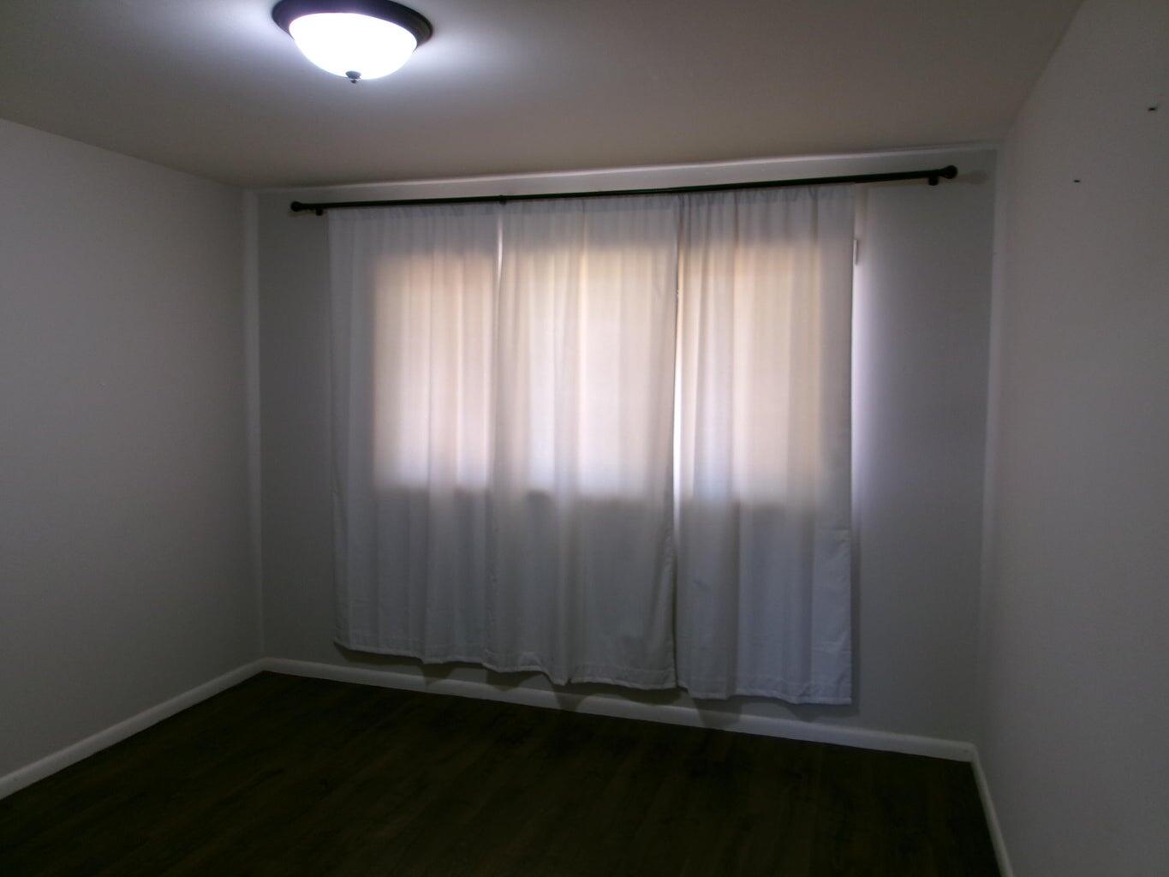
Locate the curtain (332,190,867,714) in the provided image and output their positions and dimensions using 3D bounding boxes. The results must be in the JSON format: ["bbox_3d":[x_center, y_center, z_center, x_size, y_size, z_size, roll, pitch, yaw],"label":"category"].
[{"bbox_3d":[-0.065,0.013,3.993,2.385,2.095,0.115,2,5,18],"label":"curtain"}]

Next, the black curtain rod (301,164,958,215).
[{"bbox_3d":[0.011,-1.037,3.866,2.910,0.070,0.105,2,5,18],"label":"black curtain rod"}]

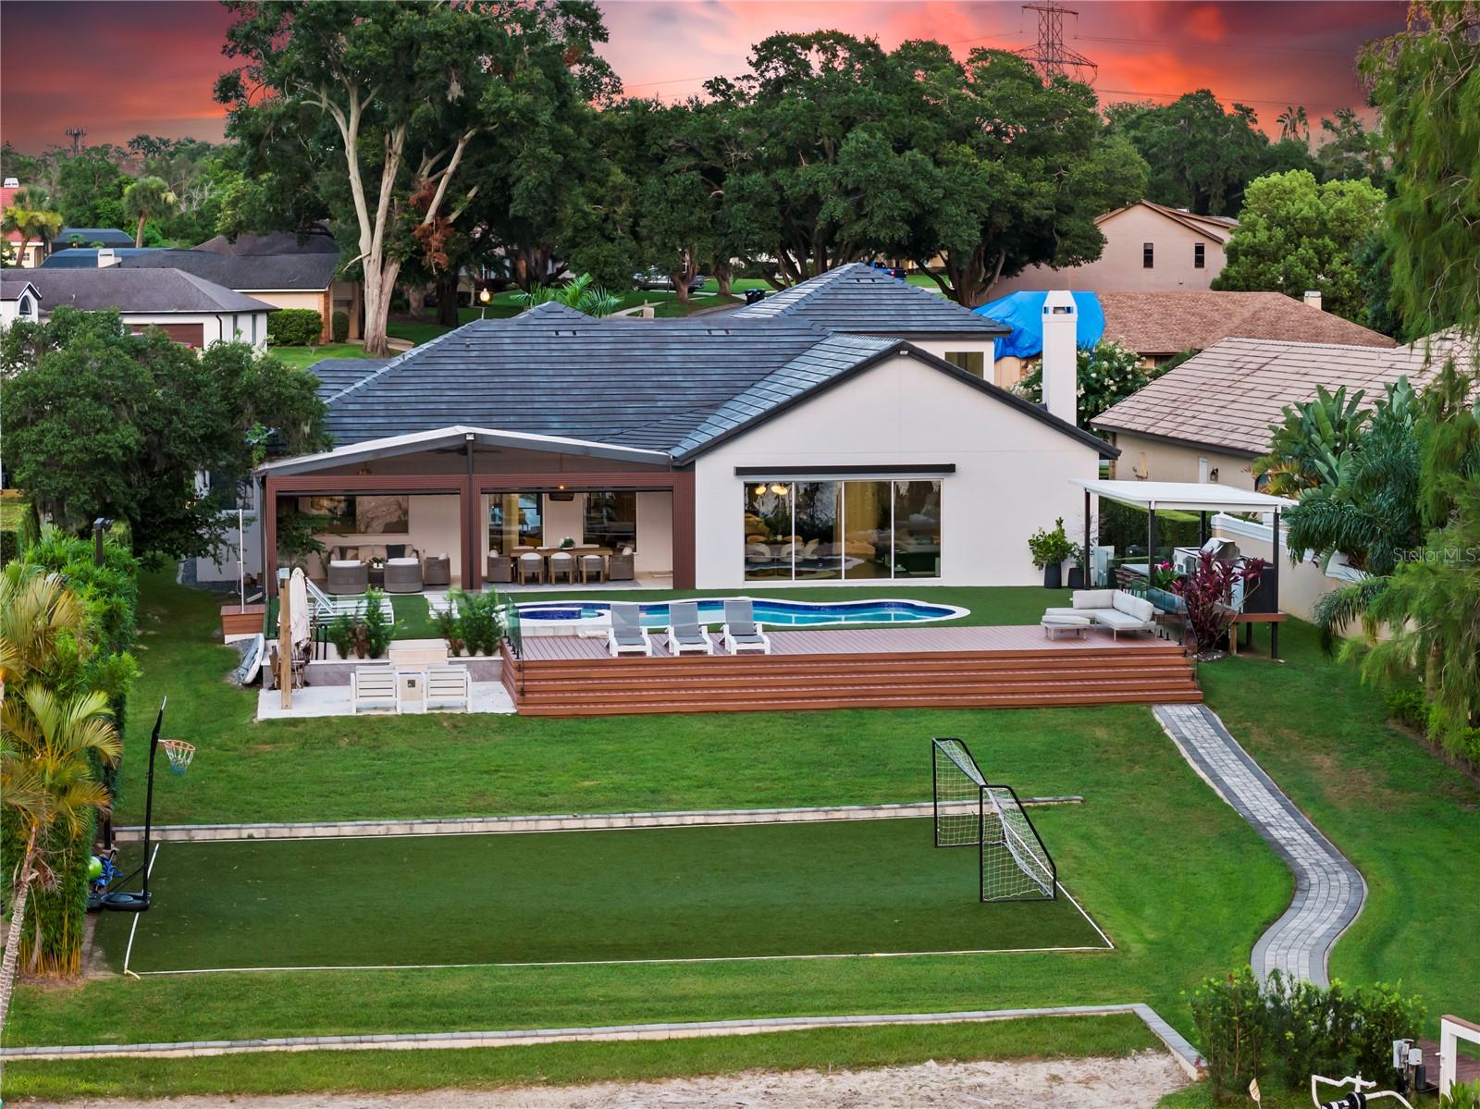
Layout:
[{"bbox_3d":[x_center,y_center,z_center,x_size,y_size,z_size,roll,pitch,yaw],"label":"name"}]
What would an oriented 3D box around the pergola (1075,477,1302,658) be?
[{"bbox_3d":[9.917,0.255,67.987,3.600,3.600,6.600,-1,5,-8],"label":"pergola"}]

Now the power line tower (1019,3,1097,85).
[{"bbox_3d":[33.587,-43.527,320.303,5.800,30.877,12.300,4,7,40],"label":"power line tower"}]

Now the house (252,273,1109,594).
[{"bbox_3d":[-2.573,-3.941,80.723,20.600,7.850,21.400,-1,5,-8],"label":"house"}]

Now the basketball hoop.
[{"bbox_3d":[-8.677,3.143,46.200,0.540,0.550,0.480,-1,5,-8],"label":"basketball hoop"}]

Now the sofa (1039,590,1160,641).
[{"bbox_3d":[7.199,1.288,61.654,2.100,0.720,2.400,-1,5,-8],"label":"sofa"}]

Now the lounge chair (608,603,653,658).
[{"bbox_3d":[-2.170,1.486,58.802,0.760,0.900,1.600,-1,5,-8],"label":"lounge chair"}]

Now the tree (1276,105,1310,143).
[{"bbox_3d":[47.126,-30.361,255.569,2.900,15.803,2.900,0,5,0],"label":"tree"}]

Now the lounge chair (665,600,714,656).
[{"bbox_3d":[-1.002,1.467,58.968,0.760,0.900,1.600,-1,5,-8],"label":"lounge chair"}]

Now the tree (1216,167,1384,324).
[{"bbox_3d":[27.597,-14.544,147.994,8.200,8.973,8.200,0,5,0],"label":"tree"}]

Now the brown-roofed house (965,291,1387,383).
[{"bbox_3d":[17.277,-8.449,126.637,20.750,5.149,11.600,-1,5,-7],"label":"brown-roofed house"}]

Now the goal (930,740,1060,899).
[{"bbox_3d":[4.105,4.301,48.579,1.200,1.810,3.680,-1,7,-8],"label":"goal"}]

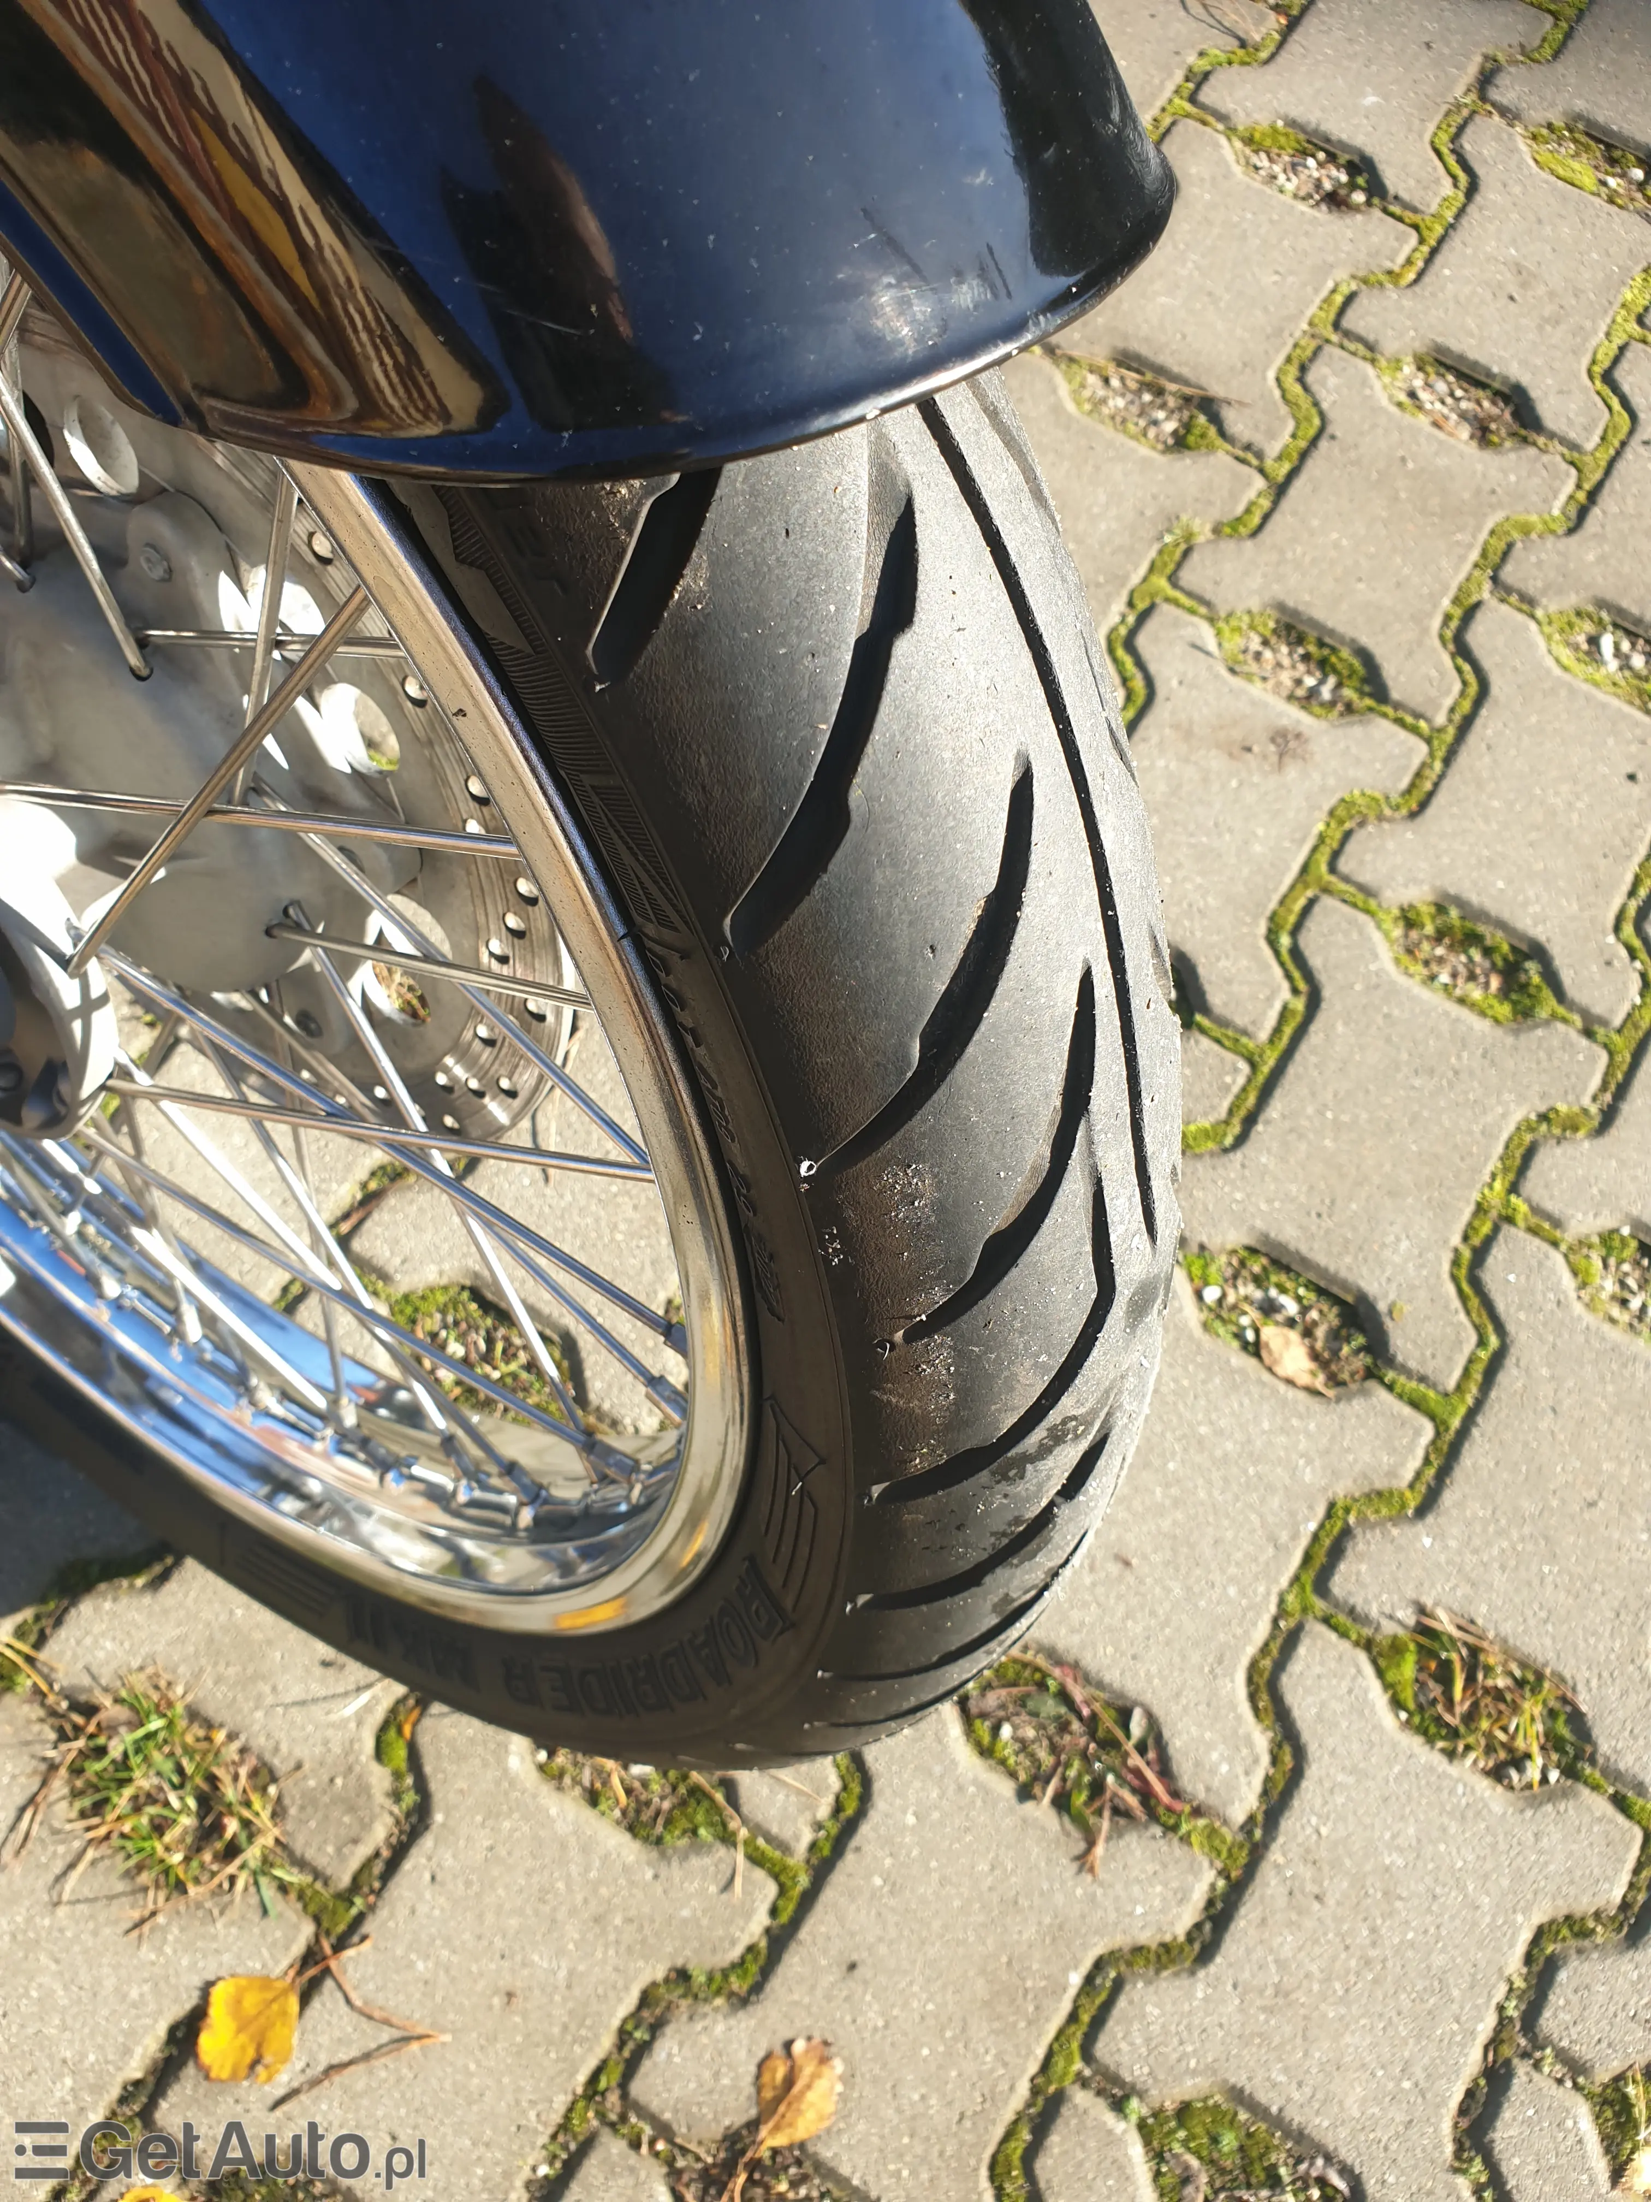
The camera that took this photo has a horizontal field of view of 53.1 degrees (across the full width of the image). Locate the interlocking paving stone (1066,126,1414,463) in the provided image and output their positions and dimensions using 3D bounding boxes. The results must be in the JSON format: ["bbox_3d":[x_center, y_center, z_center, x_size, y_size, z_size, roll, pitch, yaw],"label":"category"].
[{"bbox_3d":[0.223,-0.451,0.966,0.162,0.070,0.199,31,72,7],"label":"interlocking paving stone"}]

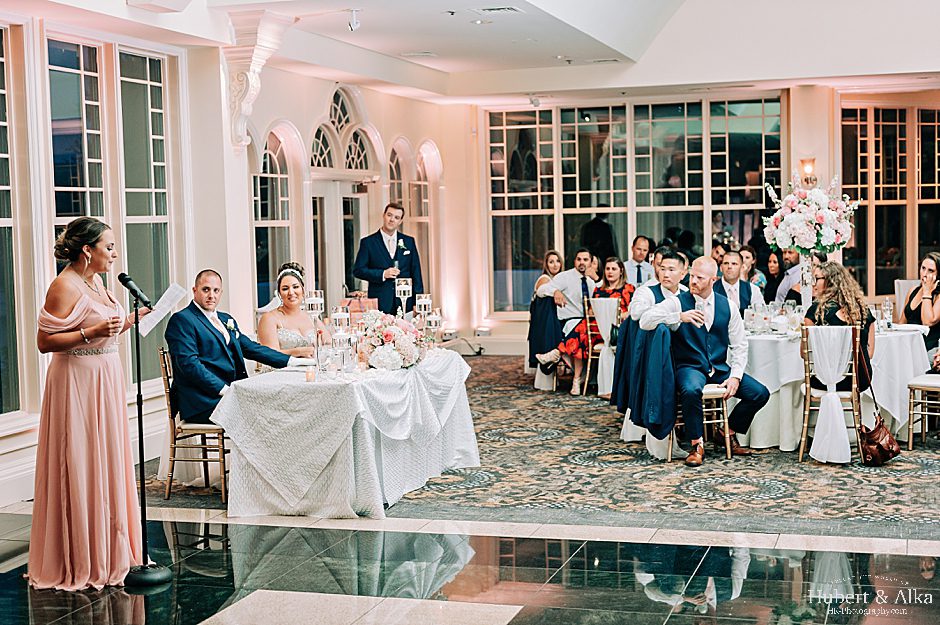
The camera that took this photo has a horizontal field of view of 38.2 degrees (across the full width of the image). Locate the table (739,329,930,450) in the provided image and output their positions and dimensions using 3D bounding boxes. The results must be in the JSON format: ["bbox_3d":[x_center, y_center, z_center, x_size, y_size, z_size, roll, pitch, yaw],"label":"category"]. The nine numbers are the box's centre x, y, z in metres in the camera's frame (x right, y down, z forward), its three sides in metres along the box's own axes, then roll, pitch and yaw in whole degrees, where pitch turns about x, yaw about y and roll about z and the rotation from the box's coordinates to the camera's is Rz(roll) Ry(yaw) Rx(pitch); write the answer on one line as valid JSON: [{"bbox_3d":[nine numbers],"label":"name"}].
[{"bbox_3d":[2.514,0.516,10.200,1.660,0.770,1.660,-3,4,-18],"label":"table"}]

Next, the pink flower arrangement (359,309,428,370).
[{"bbox_3d":[-0.459,0.140,8.147,0.400,0.360,0.410,-1,4,0],"label":"pink flower arrangement"}]

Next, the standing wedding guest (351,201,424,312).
[{"bbox_3d":[-0.682,-0.028,11.540,0.620,1.800,0.420,-2,4,-4],"label":"standing wedding guest"}]

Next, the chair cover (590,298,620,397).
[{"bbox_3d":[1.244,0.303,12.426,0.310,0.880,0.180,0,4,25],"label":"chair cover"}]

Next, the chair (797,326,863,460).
[{"bbox_3d":[2.403,0.509,9.007,0.410,0.915,0.440,0,4,16],"label":"chair"}]

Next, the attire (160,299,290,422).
[{"bbox_3d":[-1.418,0.482,8.268,0.820,1.060,0.680,1,4,35],"label":"attire"}]

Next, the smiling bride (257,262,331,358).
[{"bbox_3d":[-1.068,0.363,9.220,0.600,1.390,0.740,-5,5,-40],"label":"smiling bride"}]

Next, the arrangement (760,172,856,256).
[{"bbox_3d":[2.560,-0.737,10.200,0.680,0.590,0.660,-2,4,0],"label":"arrangement"}]

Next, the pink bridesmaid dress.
[{"bbox_3d":[-1.792,0.564,6.386,0.530,1.350,0.530,2,5,40],"label":"pink bridesmaid dress"}]

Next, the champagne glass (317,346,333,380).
[{"bbox_3d":[-0.819,0.275,7.640,0.075,0.195,0.075,0,4,17],"label":"champagne glass"}]

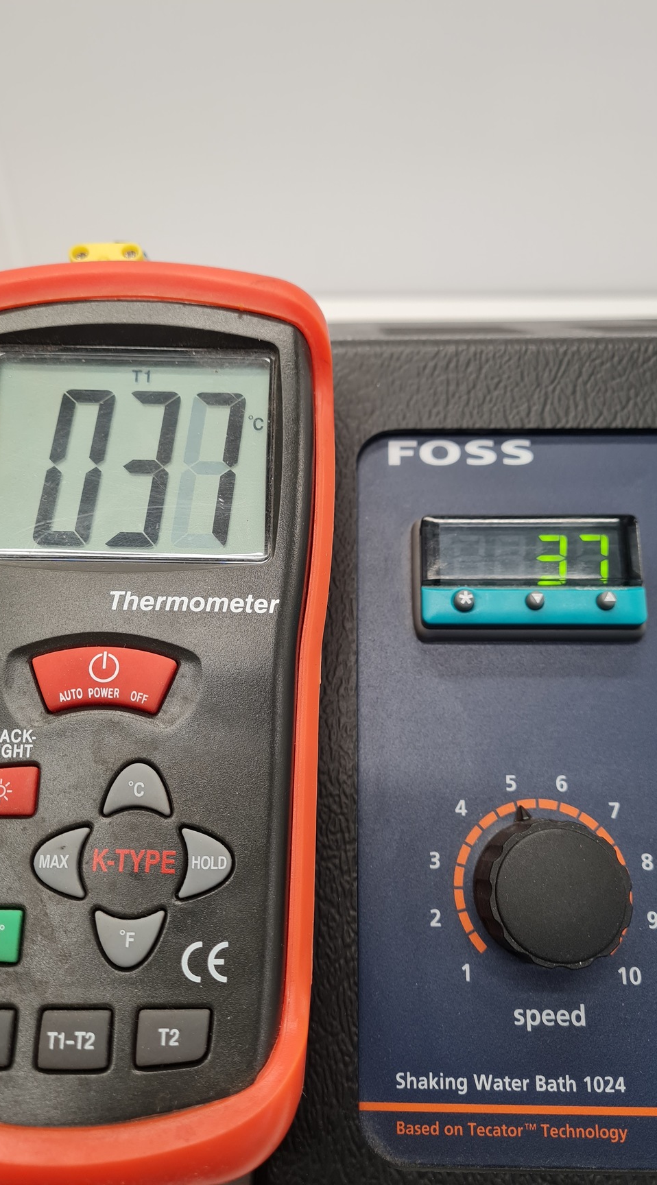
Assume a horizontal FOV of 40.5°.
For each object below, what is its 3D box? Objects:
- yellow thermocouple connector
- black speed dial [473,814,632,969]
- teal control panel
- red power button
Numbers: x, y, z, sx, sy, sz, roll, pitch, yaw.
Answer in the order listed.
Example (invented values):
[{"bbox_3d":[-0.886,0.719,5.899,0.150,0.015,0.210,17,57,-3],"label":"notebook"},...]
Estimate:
[{"bbox_3d":[-0.046,-0.062,0.186,0.016,0.008,0.019,0,75,0],"label":"yellow thermocouple connector"},{"bbox_3d":[0.043,0.058,0.172,0.026,0.019,0.027,0,75,2],"label":"black speed dial"},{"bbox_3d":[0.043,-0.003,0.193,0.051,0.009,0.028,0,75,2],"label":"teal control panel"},{"bbox_3d":[-0.037,0.015,0.149,0.024,0.003,0.011,0,75,0],"label":"red power button"}]

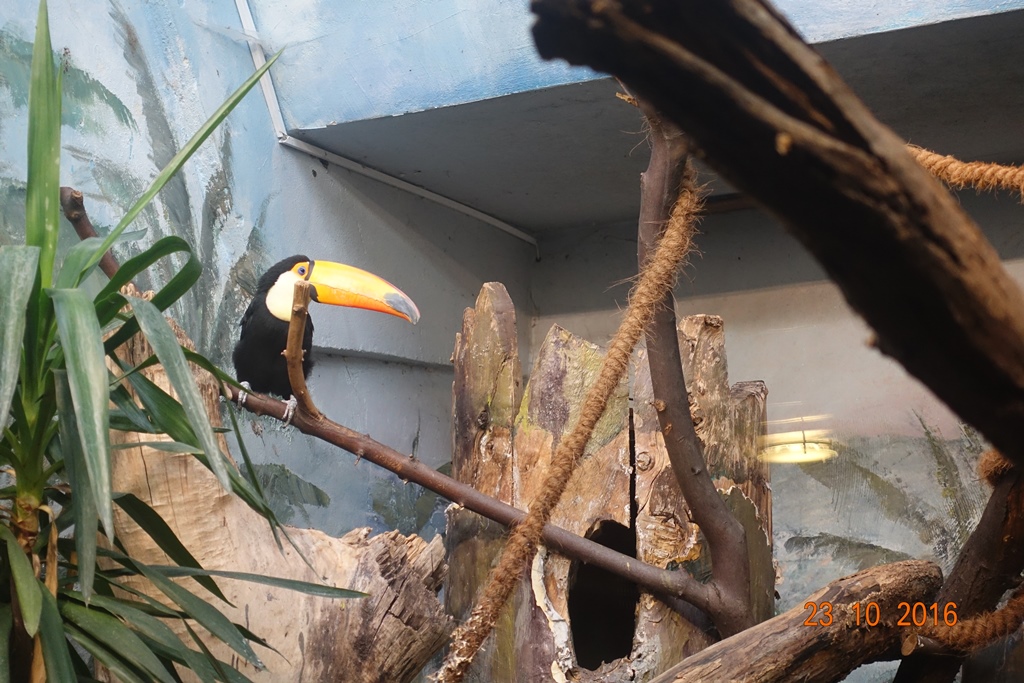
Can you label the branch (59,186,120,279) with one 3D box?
[{"bbox_3d":[-0.690,-0.178,3.250,0.055,0.175,0.050,-30,-5,0],"label":"branch"}]

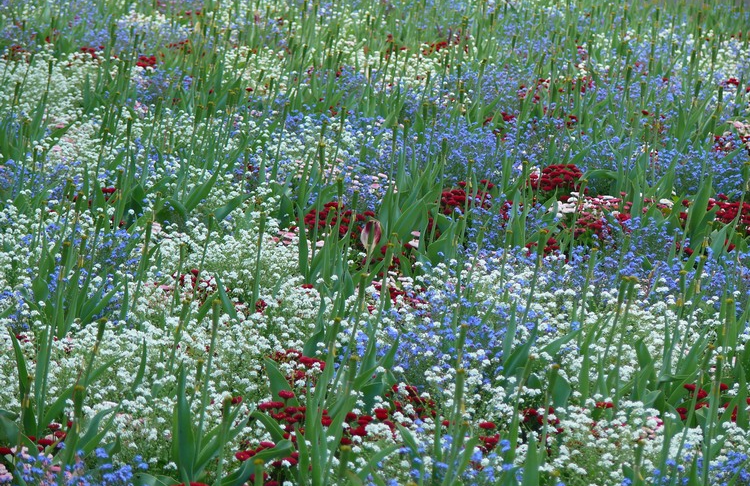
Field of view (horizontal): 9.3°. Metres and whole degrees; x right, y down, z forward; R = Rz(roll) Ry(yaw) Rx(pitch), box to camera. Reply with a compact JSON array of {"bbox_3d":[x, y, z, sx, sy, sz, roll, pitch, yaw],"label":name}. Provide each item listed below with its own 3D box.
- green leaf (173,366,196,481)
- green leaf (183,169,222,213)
[{"bbox_3d":[-0.311,0.298,7.500,0.036,0.190,0.032,-4,8,0],"label":"green leaf"},{"bbox_3d":[-0.381,-0.117,10.200,0.032,0.130,0.030,37,6,0],"label":"green leaf"}]

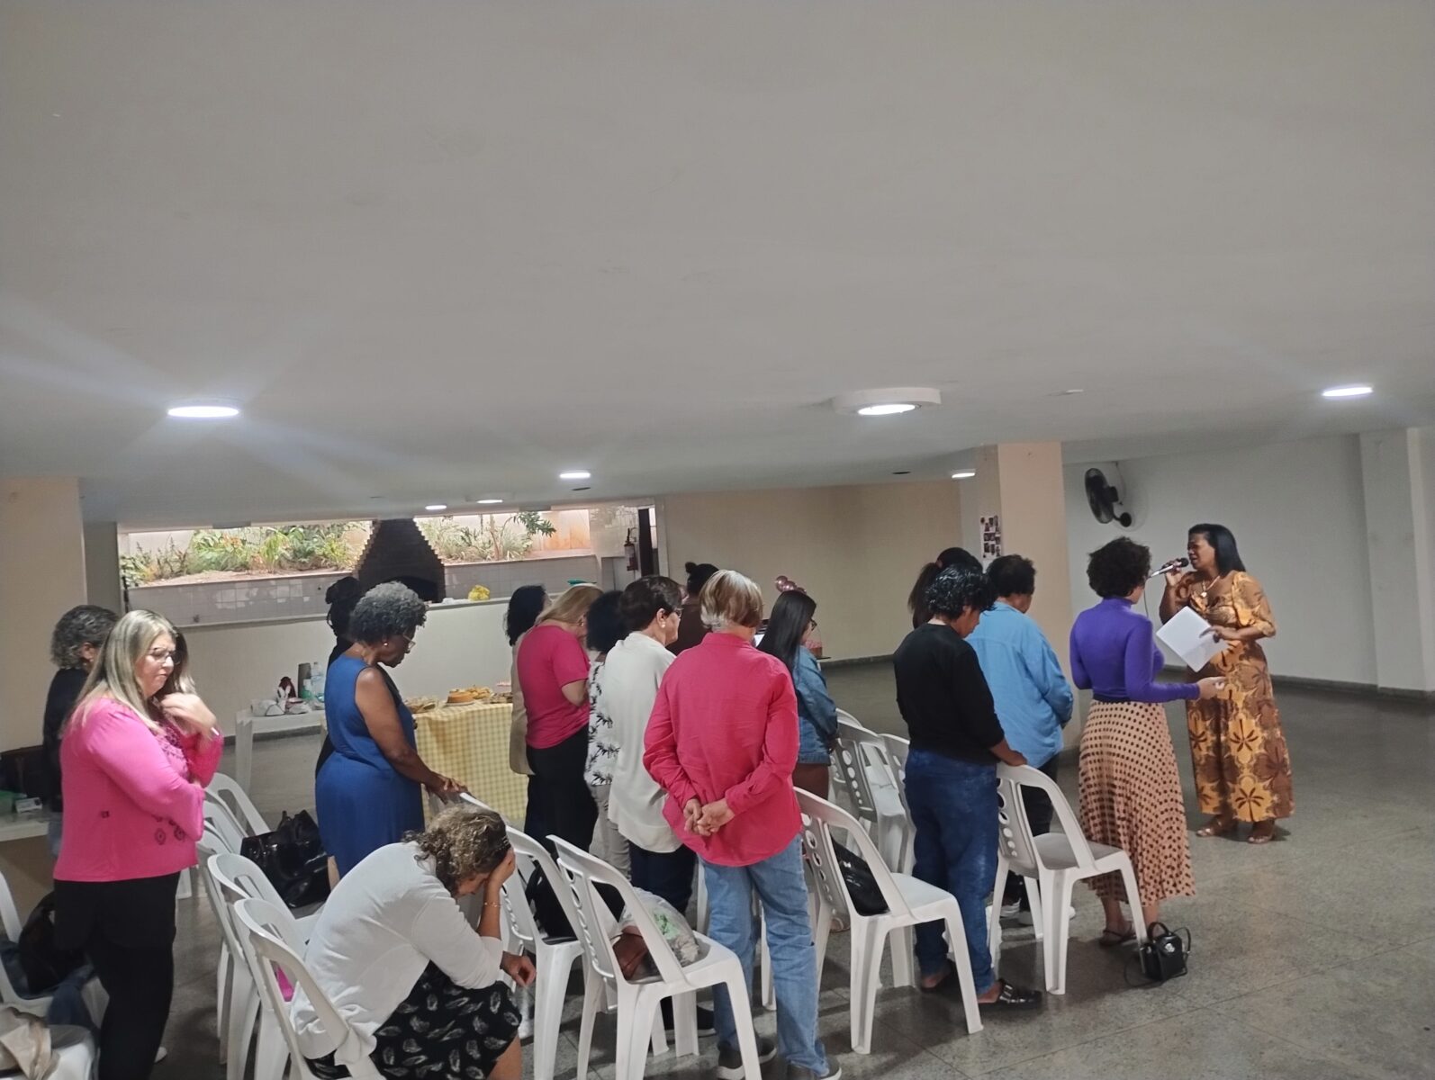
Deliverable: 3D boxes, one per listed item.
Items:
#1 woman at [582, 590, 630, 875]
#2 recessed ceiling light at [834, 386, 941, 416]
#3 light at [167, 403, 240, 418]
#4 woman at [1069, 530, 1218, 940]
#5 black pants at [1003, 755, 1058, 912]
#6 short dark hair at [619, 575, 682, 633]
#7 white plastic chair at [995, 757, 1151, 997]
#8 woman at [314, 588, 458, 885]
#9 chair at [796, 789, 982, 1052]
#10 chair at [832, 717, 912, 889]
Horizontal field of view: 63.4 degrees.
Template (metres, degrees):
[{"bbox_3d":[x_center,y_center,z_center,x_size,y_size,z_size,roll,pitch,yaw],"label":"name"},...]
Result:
[{"bbox_3d":[-0.349,0.960,4.500,0.390,1.550,0.450,-4,1,-22],"label":"woman"},{"bbox_3d":[0.690,-0.565,4.750,0.450,0.060,0.450,-4,0,-24],"label":"recessed ceiling light"},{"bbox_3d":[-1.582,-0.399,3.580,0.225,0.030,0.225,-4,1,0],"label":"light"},{"bbox_3d":[1.696,0.797,4.620,0.550,1.610,0.500,-4,1,-32],"label":"woman"},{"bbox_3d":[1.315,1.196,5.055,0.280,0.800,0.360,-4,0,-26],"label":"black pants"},{"bbox_3d":[-0.232,0.223,4.050,0.220,0.210,0.190,-4,1,-33],"label":"short dark hair"},{"bbox_3d":[1.263,1.227,4.473,0.500,0.820,0.470,-4,0,-28],"label":"white plastic chair"},{"bbox_3d":[-1.171,0.981,4.150,0.520,1.620,0.460,-4,1,-14],"label":"woman"},{"bbox_3d":[0.539,1.247,4.051,0.530,0.870,0.460,-4,1,-19],"label":"chair"},{"bbox_3d":[0.797,1.262,5.447,0.500,0.820,0.470,-4,0,-23],"label":"chair"}]

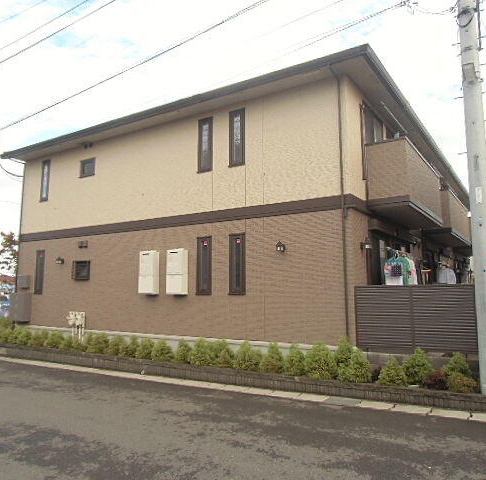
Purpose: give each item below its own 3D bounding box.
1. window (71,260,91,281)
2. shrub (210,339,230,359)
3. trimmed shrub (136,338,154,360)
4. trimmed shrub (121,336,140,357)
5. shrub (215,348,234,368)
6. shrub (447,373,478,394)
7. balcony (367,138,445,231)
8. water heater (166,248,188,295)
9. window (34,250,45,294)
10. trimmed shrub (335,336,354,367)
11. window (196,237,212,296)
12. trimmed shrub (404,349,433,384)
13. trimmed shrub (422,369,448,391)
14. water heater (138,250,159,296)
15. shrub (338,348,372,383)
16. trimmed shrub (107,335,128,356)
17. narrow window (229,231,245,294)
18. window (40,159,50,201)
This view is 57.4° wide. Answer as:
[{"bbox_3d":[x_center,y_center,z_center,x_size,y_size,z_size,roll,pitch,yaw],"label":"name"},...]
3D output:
[{"bbox_3d":[-4.530,0.867,12.482,0.710,0.530,0.160,-4,-8,33],"label":"window"},{"bbox_3d":[-0.459,2.256,9.039,0.460,0.490,0.460,0,-6,0],"label":"shrub"},{"bbox_3d":[-2.225,2.452,10.049,0.434,0.455,0.434,0,-6,0],"label":"trimmed shrub"},{"bbox_3d":[-2.649,2.480,10.356,0.435,0.470,0.435,0,-6,0],"label":"trimmed shrub"},{"bbox_3d":[-0.371,2.271,8.426,0.400,0.420,0.400,0,-7,0],"label":"shrub"},{"bbox_3d":[3.166,2.039,6.400,0.410,0.255,0.410,-4,-7,32],"label":"shrub"},{"bbox_3d":[4.161,-1.230,11.104,0.880,1.430,4.050,-4,-7,32],"label":"balcony"},{"bbox_3d":[-1.547,0.761,10.500,0.475,1.047,0.220,-4,-8,33],"label":"water heater"},{"bbox_3d":[-6.235,0.998,13.600,0.420,1.340,0.100,-4,-8,32],"label":"window"},{"bbox_3d":[1.729,1.969,7.508,0.380,0.650,0.380,-4,-8,32],"label":"trimmed shrub"},{"bbox_3d":[-0.914,0.595,10.243,0.432,1.357,0.100,-4,-8,33],"label":"window"},{"bbox_3d":[2.740,1.963,6.928,0.460,0.527,0.460,-4,-8,33],"label":"trimmed shrub"},{"bbox_3d":[2.853,2.057,6.611,0.370,0.280,0.370,-4,-7,32],"label":"trimmed shrub"},{"bbox_3d":[-2.342,0.830,11.082,0.500,1.070,0.200,-4,-8,32],"label":"water heater"},{"bbox_3d":[1.871,2.088,7.412,0.546,0.524,0.546,-4,-8,33],"label":"shrub"},{"bbox_3d":[-2.980,2.492,10.536,0.460,0.486,0.460,0,-6,0],"label":"trimmed shrub"},{"bbox_3d":[-0.121,0.537,9.803,0.430,1.360,0.100,-4,-8,32],"label":"narrow window"},{"bbox_3d":[-6.202,-1.854,13.934,0.420,1.330,0.100,-4,-8,32],"label":"window"}]

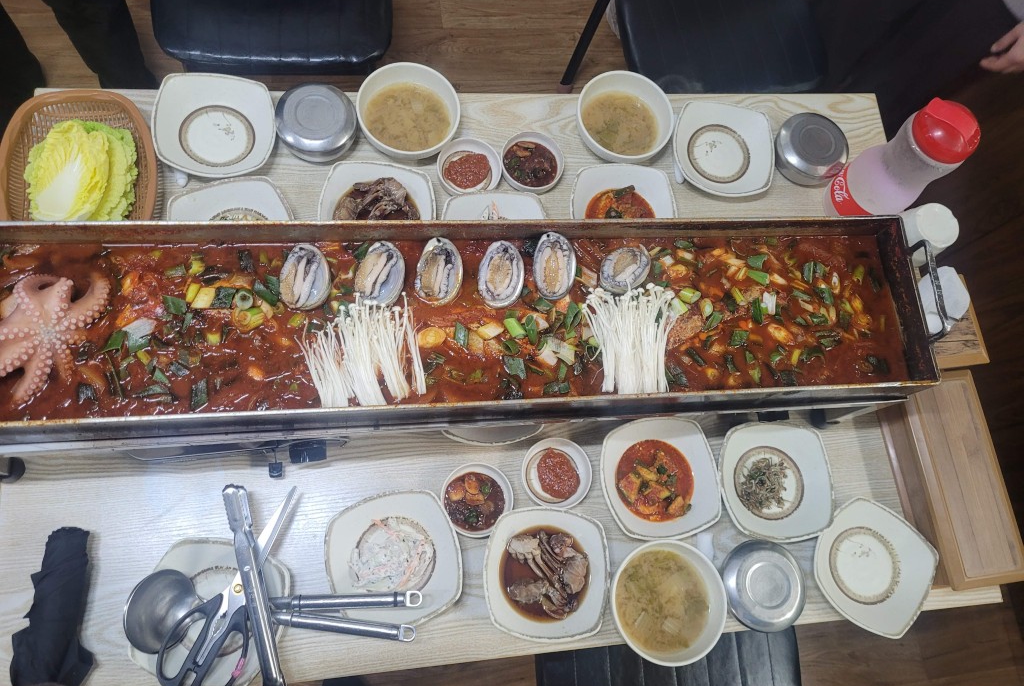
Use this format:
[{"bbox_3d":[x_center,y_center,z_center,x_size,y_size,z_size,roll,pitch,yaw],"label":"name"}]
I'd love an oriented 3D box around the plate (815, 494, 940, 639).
[{"bbox_3d":[0.446,0.278,0.958,0.148,0.034,0.148,38,72,4],"label":"plate"}]

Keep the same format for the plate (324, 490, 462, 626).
[{"bbox_3d":[-0.134,0.249,0.882,0.148,0.034,0.148,-17,77,-13],"label":"plate"}]

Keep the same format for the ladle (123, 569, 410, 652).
[{"bbox_3d":[-0.253,0.289,0.821,0.306,0.075,0.093,4,73,-7],"label":"ladle"}]

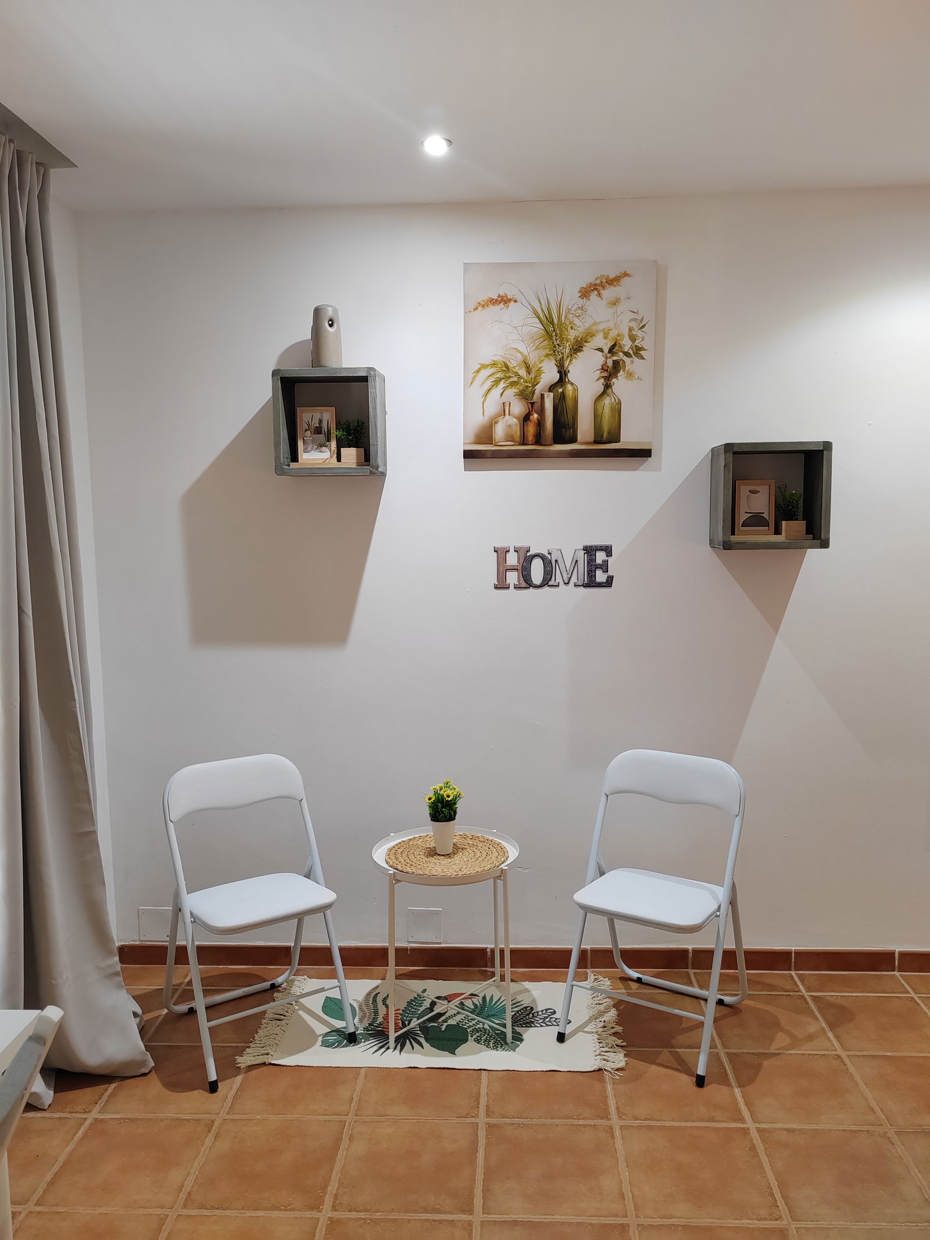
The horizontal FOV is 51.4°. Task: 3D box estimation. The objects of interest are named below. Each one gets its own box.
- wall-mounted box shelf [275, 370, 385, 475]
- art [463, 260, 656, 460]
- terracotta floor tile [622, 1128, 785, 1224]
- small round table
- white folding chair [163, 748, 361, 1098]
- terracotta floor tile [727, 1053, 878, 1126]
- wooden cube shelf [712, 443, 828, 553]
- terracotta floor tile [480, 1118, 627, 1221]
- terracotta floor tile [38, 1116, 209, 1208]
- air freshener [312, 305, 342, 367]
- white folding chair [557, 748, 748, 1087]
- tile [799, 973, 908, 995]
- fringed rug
[{"bbox_3d":[-0.415,-0.607,3.012,0.316,0.316,0.194,0,6,3],"label":"wall-mounted box shelf"},{"bbox_3d":[0.294,-0.810,3.041,0.597,0.603,0.025,0,7,3],"label":"art"},{"bbox_3d":[0.544,1.300,2.277,0.320,0.010,0.320,-1,7,3],"label":"terracotta floor tile"},{"bbox_3d":[-0.054,0.961,2.960,0.446,0.529,0.446,0,6,3],"label":"small round table"},{"bbox_3d":[-0.637,0.842,2.880,0.445,0.800,0.467,-5,8,-33],"label":"white folding chair"},{"bbox_3d":[0.896,1.260,2.598,0.326,0.011,0.326,0,6,3],"label":"terracotta floor tile"},{"bbox_3d":[0.935,-0.379,2.975,0.316,0.316,0.190,-1,7,3],"label":"wooden cube shelf"},{"bbox_3d":[0.206,1.304,2.294,0.326,0.011,0.326,0,6,3],"label":"terracotta floor tile"},{"bbox_3d":[-0.807,1.313,2.342,0.326,0.011,0.326,0,6,3],"label":"terracotta floor tile"},{"bbox_3d":[-0.423,-0.860,2.957,0.090,0.199,0.088,-3,7,-22],"label":"air freshener"},{"bbox_3d":[0.573,0.825,2.867,0.445,0.800,0.467,3,8,32],"label":"white folding chair"},{"bbox_3d":[1.264,1.189,3.157,0.320,0.010,0.134,-1,7,3],"label":"tile"},{"bbox_3d":[-0.085,1.223,2.962,1.071,0.009,0.517,0,6,3],"label":"fringed rug"}]

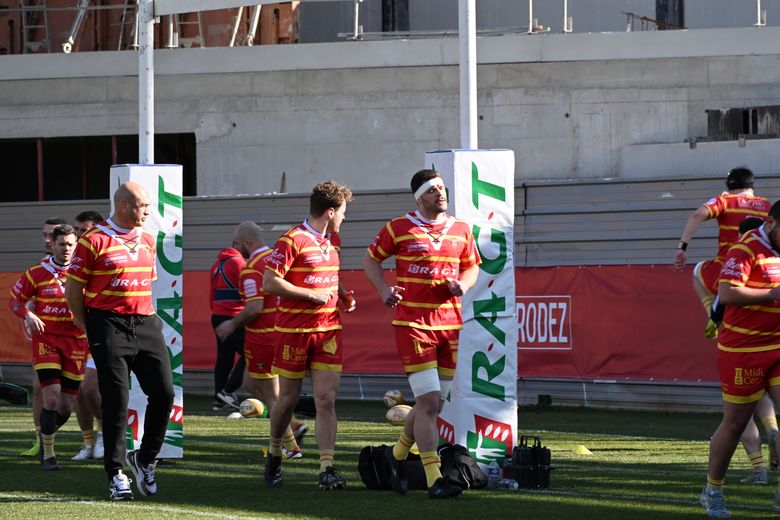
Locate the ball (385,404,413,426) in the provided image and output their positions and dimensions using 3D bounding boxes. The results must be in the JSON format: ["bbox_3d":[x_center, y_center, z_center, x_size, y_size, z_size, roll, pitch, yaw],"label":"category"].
[{"bbox_3d":[0.108,1.404,58.600,0.285,0.190,0.190,0,0,0],"label":"ball"}]

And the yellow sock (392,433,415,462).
[{"bbox_3d":[0.075,1.082,37.400,0.090,0.165,0.110,0,36,-37],"label":"yellow sock"}]

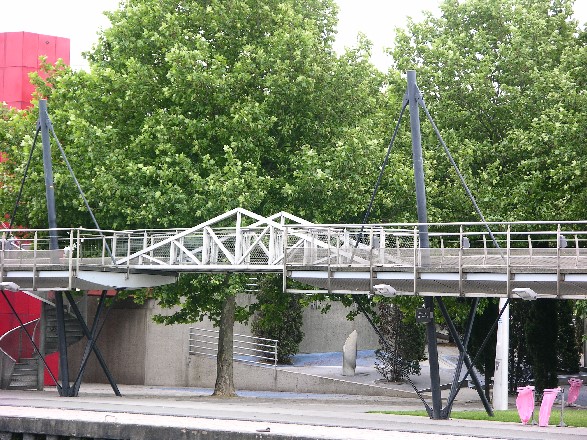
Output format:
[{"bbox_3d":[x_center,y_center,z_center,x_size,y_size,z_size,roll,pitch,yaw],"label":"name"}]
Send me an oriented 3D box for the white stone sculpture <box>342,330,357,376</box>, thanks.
[{"bbox_3d":[1.743,4.156,95.000,0.430,1.420,0.360,0,-1,17],"label":"white stone sculpture"}]

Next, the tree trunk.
[{"bbox_3d":[-2.094,3.763,92.600,0.680,3.250,0.650,0,-1,0],"label":"tree trunk"}]

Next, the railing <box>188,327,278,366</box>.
[{"bbox_3d":[-1.955,4.037,97.000,0.100,1.100,4.300,1,-1,-41],"label":"railing"}]

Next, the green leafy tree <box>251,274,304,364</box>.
[{"bbox_3d":[-0.499,3.141,98.300,1.740,3.050,1.700,0,-1,0],"label":"green leafy tree"}]

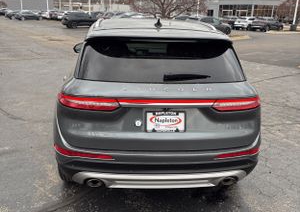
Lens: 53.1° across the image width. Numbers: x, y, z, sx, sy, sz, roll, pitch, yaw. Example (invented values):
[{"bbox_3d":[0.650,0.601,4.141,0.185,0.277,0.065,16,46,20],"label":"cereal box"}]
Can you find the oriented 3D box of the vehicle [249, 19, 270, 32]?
[{"bbox_3d":[14.472,-10.256,37.804,4.700,1.680,1.900,-14,24,-42],"label":"vehicle"}]

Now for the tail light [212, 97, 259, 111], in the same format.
[{"bbox_3d":[0.726,-0.024,2.431,0.500,0.115,0.200,1,17,-5],"label":"tail light"}]

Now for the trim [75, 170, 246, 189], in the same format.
[{"bbox_3d":[0.106,0.589,2.493,1.498,0.147,0.187,0,17,-5],"label":"trim"}]

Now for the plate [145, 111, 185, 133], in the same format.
[{"bbox_3d":[0.124,0.123,2.350,0.310,0.160,0.020,1,13,-5],"label":"plate"}]

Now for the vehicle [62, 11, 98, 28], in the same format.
[{"bbox_3d":[-6.768,-8.886,31.037,4.600,1.630,1.870,-11,22,-36],"label":"vehicle"}]

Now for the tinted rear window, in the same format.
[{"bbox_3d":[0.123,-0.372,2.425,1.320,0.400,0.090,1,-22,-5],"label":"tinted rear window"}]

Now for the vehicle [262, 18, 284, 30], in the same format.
[{"bbox_3d":[15.737,-10.539,38.749,4.700,1.680,1.900,-14,24,-42],"label":"vehicle"}]

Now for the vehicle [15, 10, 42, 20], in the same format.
[{"bbox_3d":[-18.653,-13.977,46.500,4.800,1.460,1.850,-12,22,-38],"label":"vehicle"}]

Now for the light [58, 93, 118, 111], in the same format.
[{"bbox_3d":[-0.492,-0.040,2.354,0.521,0.117,0.324,0,17,-5],"label":"light"}]

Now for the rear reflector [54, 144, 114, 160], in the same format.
[{"bbox_3d":[-0.538,0.373,2.428,0.520,0.090,0.200,1,17,-5],"label":"rear reflector"}]

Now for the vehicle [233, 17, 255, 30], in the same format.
[{"bbox_3d":[12.991,-10.992,39.500,4.700,1.680,1.900,-15,24,-42],"label":"vehicle"}]

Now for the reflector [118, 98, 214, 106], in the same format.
[{"bbox_3d":[0.132,-0.029,2.248,0.719,0.063,0.066,0,17,-5],"label":"reflector"}]

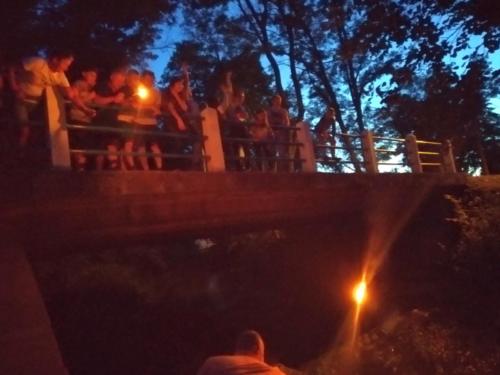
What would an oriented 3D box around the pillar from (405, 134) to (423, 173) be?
[{"bbox_3d":[4.505,-0.897,10.289,0.200,1.040,0.200,-3,-7,-41],"label":"pillar"}]

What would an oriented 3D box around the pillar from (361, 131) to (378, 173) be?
[{"bbox_3d":[2.818,-0.812,8.837,0.200,1.010,0.200,-3,-7,-41],"label":"pillar"}]

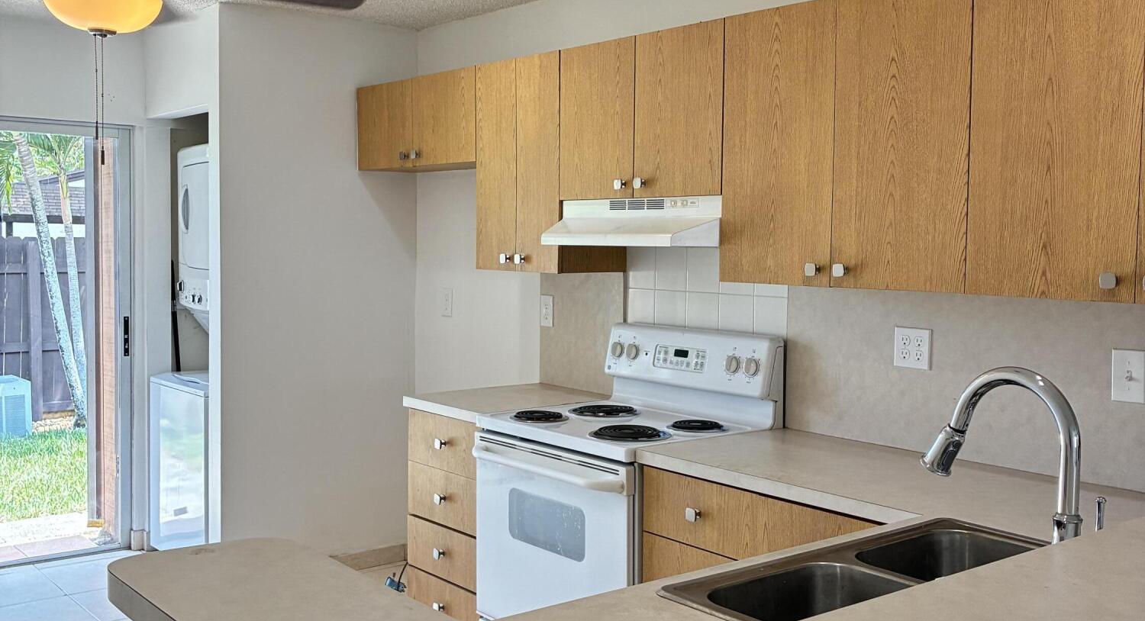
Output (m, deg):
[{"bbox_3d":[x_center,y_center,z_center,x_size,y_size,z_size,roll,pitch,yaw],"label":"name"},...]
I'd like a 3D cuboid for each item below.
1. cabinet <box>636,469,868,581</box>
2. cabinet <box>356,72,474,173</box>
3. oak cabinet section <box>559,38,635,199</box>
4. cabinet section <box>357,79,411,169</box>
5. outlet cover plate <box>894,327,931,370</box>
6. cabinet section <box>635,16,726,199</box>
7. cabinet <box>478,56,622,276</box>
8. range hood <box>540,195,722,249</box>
[{"bbox_3d":[0.715,0.883,3.062,0.602,0.876,0.915,-3,5,-38],"label":"cabinet"},{"bbox_3d":[-0.534,-0.773,4.772,0.304,0.355,0.930,-3,5,-38],"label":"cabinet"},{"bbox_3d":[0.196,-0.626,3.853,0.305,0.508,0.380,-3,5,-39],"label":"oak cabinet section"},{"bbox_3d":[-0.673,-0.782,4.930,0.305,0.353,0.462,-3,5,-39],"label":"cabinet section"},{"bbox_3d":[0.949,0.105,3.198,0.009,0.111,0.118,-3,5,-38],"label":"outlet cover plate"},{"bbox_3d":[0.434,-0.604,3.557,0.305,0.508,0.383,-3,5,-39],"label":"cabinet section"},{"bbox_3d":[-0.085,-0.529,4.222,0.304,0.760,0.515,-3,5,-38],"label":"cabinet"},{"bbox_3d":[0.256,-0.282,3.693,0.448,0.150,0.764,-3,5,-38],"label":"range hood"}]

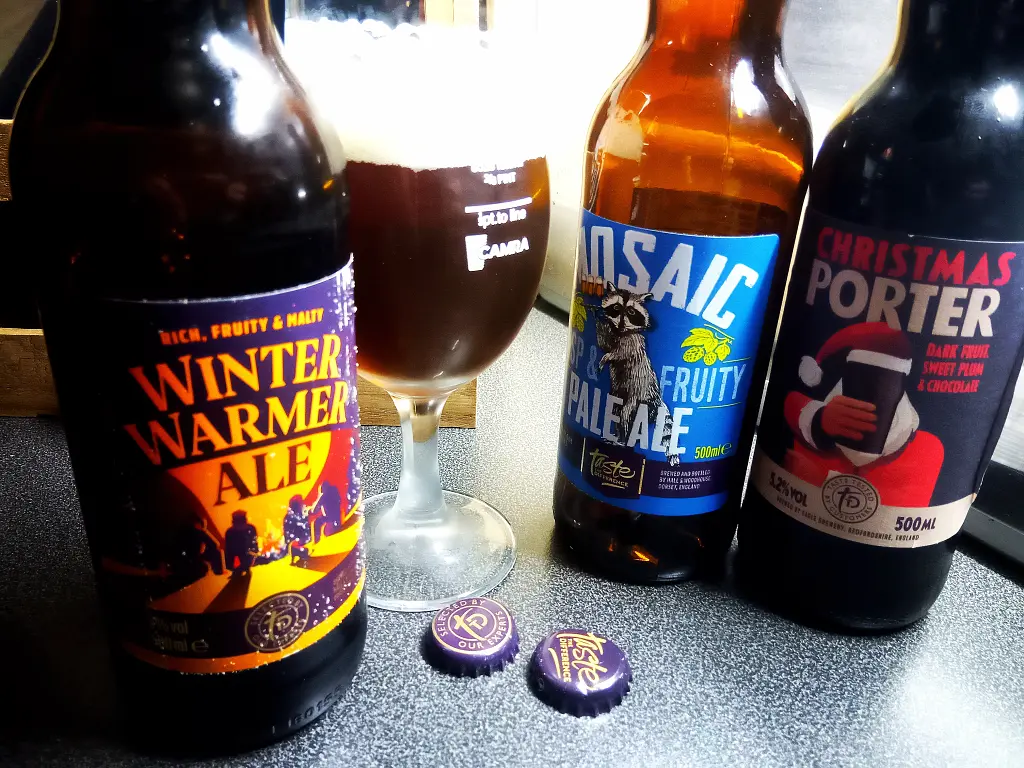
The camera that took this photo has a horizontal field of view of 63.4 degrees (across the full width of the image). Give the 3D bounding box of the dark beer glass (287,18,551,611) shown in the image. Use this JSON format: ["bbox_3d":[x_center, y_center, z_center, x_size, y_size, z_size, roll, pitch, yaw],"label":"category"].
[{"bbox_3d":[-0.028,-0.023,0.265,0.078,0.188,0.078,4,26,0],"label":"dark beer glass"}]

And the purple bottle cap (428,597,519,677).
[{"bbox_3d":[-0.012,0.079,0.263,0.030,0.007,0.030,3,26,-1],"label":"purple bottle cap"}]

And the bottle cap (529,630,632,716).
[{"bbox_3d":[0.021,0.087,0.252,0.031,0.007,0.031,3,26,-1],"label":"bottle cap"}]

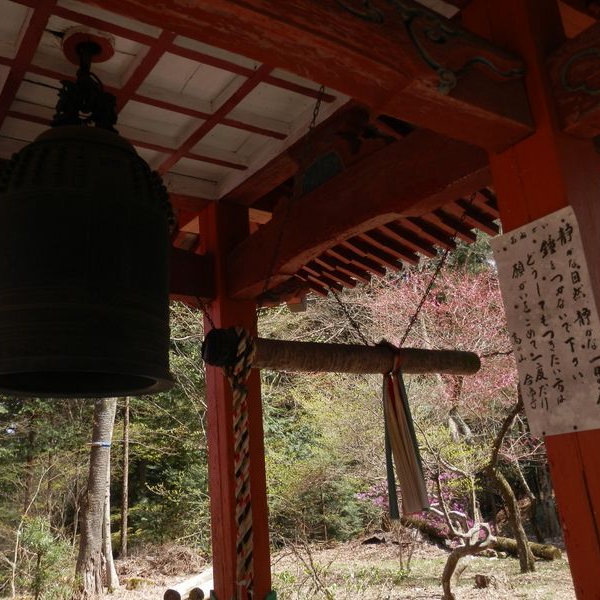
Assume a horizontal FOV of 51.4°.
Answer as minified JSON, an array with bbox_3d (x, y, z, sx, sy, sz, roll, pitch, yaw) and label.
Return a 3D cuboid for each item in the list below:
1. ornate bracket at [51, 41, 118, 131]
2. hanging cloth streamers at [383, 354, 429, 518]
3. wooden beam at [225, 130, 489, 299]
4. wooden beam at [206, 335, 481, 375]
[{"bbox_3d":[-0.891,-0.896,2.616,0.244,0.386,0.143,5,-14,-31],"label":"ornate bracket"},{"bbox_3d":[0.518,0.680,3.153,0.160,0.760,0.130,6,-17,-34],"label":"hanging cloth streamers"},{"bbox_3d":[0.163,-0.386,3.167,0.152,0.368,2.231,5,-14,-31],"label":"wooden beam"},{"bbox_3d":[0.293,0.279,3.094,1.601,0.152,0.138,5,-14,-31],"label":"wooden beam"}]

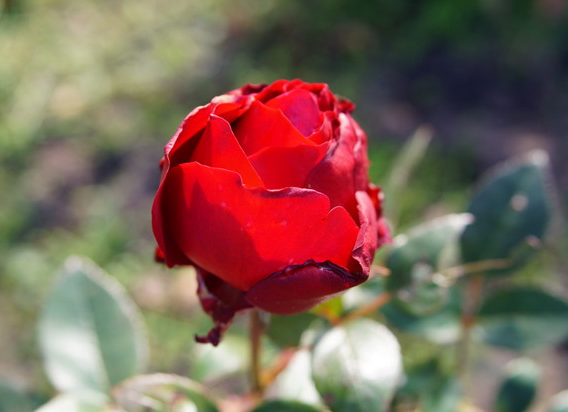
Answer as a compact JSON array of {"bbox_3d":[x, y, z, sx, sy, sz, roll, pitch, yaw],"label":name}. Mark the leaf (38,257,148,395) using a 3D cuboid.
[{"bbox_3d":[-0.082,0.052,0.335,0.043,0.058,0.014,-13,6,-8],"label":"leaf"}]

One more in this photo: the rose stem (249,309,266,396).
[{"bbox_3d":[-0.010,0.055,0.295,0.006,0.036,0.006,1,23,0],"label":"rose stem"}]

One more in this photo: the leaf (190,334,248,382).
[{"bbox_3d":[-0.030,0.071,0.360,0.028,0.023,0.014,-17,20,-7],"label":"leaf"}]

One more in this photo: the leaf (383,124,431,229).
[{"bbox_3d":[0.064,-0.016,0.400,0.014,0.056,0.012,22,-3,32],"label":"leaf"}]

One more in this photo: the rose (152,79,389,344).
[{"bbox_3d":[-0.004,0.001,0.280,0.082,0.088,0.078,6,20,-2],"label":"rose"}]

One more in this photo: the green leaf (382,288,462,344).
[{"bbox_3d":[0.064,0.052,0.360,0.040,0.022,0.020,0,23,0],"label":"green leaf"}]

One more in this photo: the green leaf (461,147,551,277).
[{"bbox_3d":[0.106,0.003,0.370,0.038,0.058,0.016,24,0,5],"label":"green leaf"}]

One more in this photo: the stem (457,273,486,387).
[{"bbox_3d":[0.086,0.058,0.360,0.007,0.050,0.007,5,21,-2],"label":"stem"}]

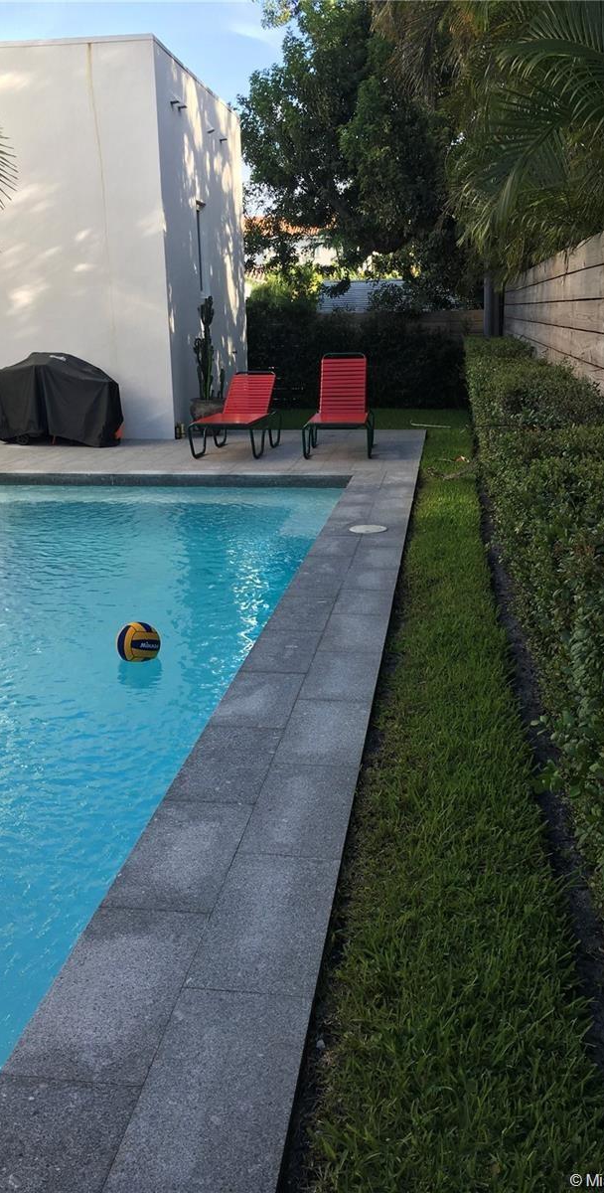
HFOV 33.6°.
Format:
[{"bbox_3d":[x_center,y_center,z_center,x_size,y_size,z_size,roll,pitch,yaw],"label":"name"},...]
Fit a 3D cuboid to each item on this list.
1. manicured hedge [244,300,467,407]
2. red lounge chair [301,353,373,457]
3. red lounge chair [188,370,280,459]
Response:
[{"bbox_3d":[0.904,-3.975,16.432,3.550,1.640,0.850,1,16,8],"label":"manicured hedge"},{"bbox_3d":[0.433,-2.132,11.083,0.690,1.040,1.740,1,16,6],"label":"red lounge chair"},{"bbox_3d":[-0.702,-2.077,11.351,0.690,0.830,1.870,1,16,9],"label":"red lounge chair"}]

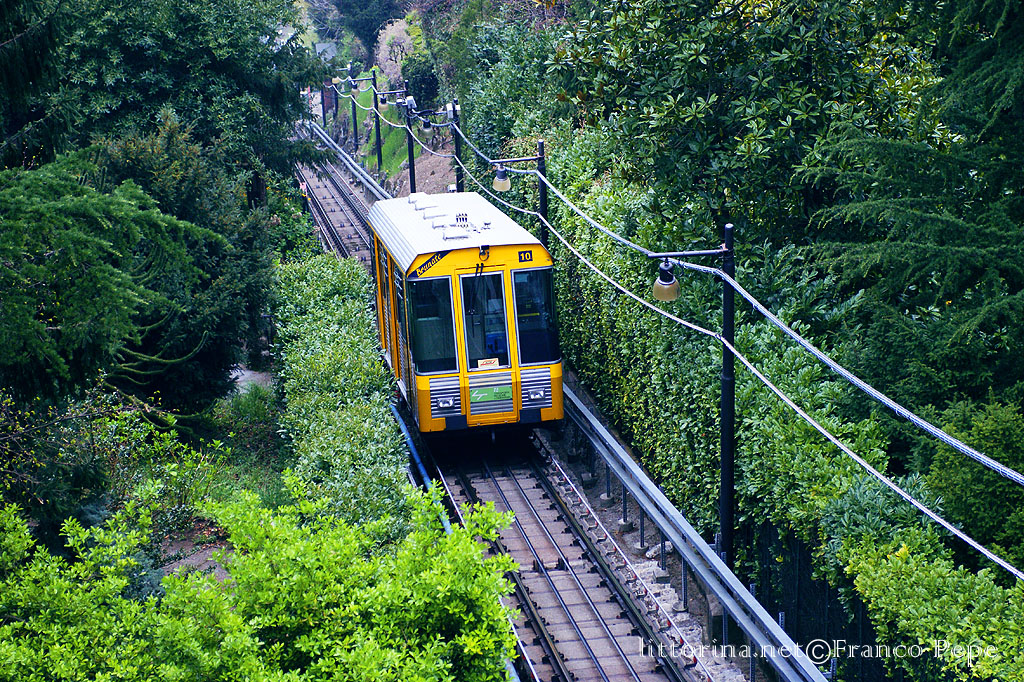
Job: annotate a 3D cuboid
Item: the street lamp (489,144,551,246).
[{"bbox_3d":[0.171,-1.423,62.413,0.970,4.500,0.320,-5,31,-4],"label":"street lamp"}]

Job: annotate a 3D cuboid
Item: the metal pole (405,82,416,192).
[{"bbox_3d":[-2.964,-5.627,105.461,0.140,4.400,0.140,-5,31,-4],"label":"metal pole"}]

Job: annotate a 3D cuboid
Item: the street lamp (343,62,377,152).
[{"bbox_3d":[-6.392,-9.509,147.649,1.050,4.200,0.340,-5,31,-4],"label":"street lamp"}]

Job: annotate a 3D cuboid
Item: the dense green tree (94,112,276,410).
[{"bbox_3d":[-6.420,-1.563,71.000,3.700,6.500,3.700,-5,31,-4],"label":"dense green tree"}]

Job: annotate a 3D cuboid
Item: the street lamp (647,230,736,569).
[{"bbox_3d":[2.059,0.746,40.868,0.970,4.600,0.310,-5,31,-4],"label":"street lamp"}]

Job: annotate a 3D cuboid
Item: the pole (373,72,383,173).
[{"bbox_3d":[-4.797,-7.693,128.493,0.140,4.200,0.140,-5,31,-4],"label":"pole"}]

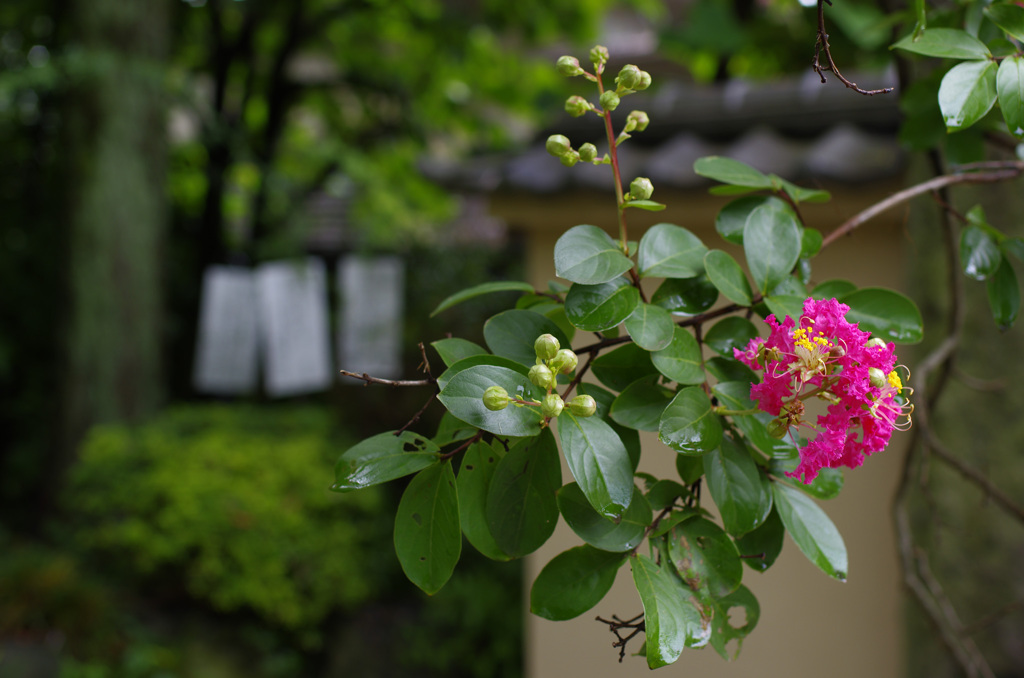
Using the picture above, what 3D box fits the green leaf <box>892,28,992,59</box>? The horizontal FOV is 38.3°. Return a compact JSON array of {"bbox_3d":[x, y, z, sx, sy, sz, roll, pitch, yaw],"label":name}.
[{"bbox_3d":[0.178,-0.122,0.610,0.046,0.019,0.006,1,-42,-15],"label":"green leaf"}]

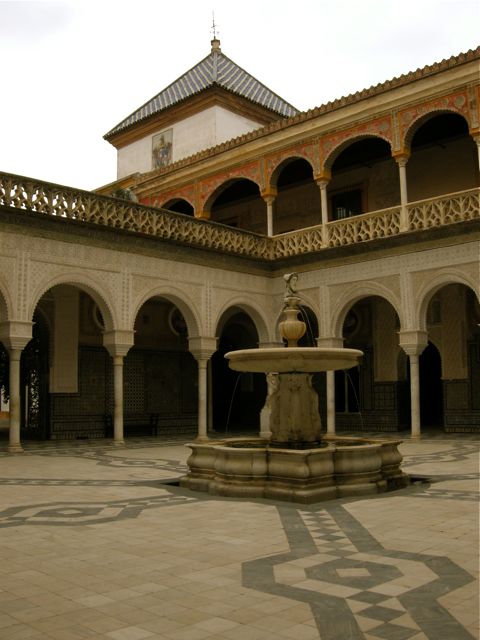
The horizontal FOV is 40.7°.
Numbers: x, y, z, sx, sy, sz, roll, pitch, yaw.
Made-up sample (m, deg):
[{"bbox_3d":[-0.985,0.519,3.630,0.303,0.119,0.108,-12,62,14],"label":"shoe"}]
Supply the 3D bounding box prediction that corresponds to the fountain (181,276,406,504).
[{"bbox_3d":[1.014,1.104,12.356,3.097,4.009,3.097,6,-10,-44],"label":"fountain"}]

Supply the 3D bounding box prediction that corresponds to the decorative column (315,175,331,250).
[{"bbox_3d":[3.578,-4.629,27.928,0.458,3.165,0.458,6,-10,-44],"label":"decorative column"}]

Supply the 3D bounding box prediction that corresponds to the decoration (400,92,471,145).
[{"bbox_3d":[7.327,-7.435,24.358,0.316,1.529,2.798,6,-10,-44],"label":"decoration"}]

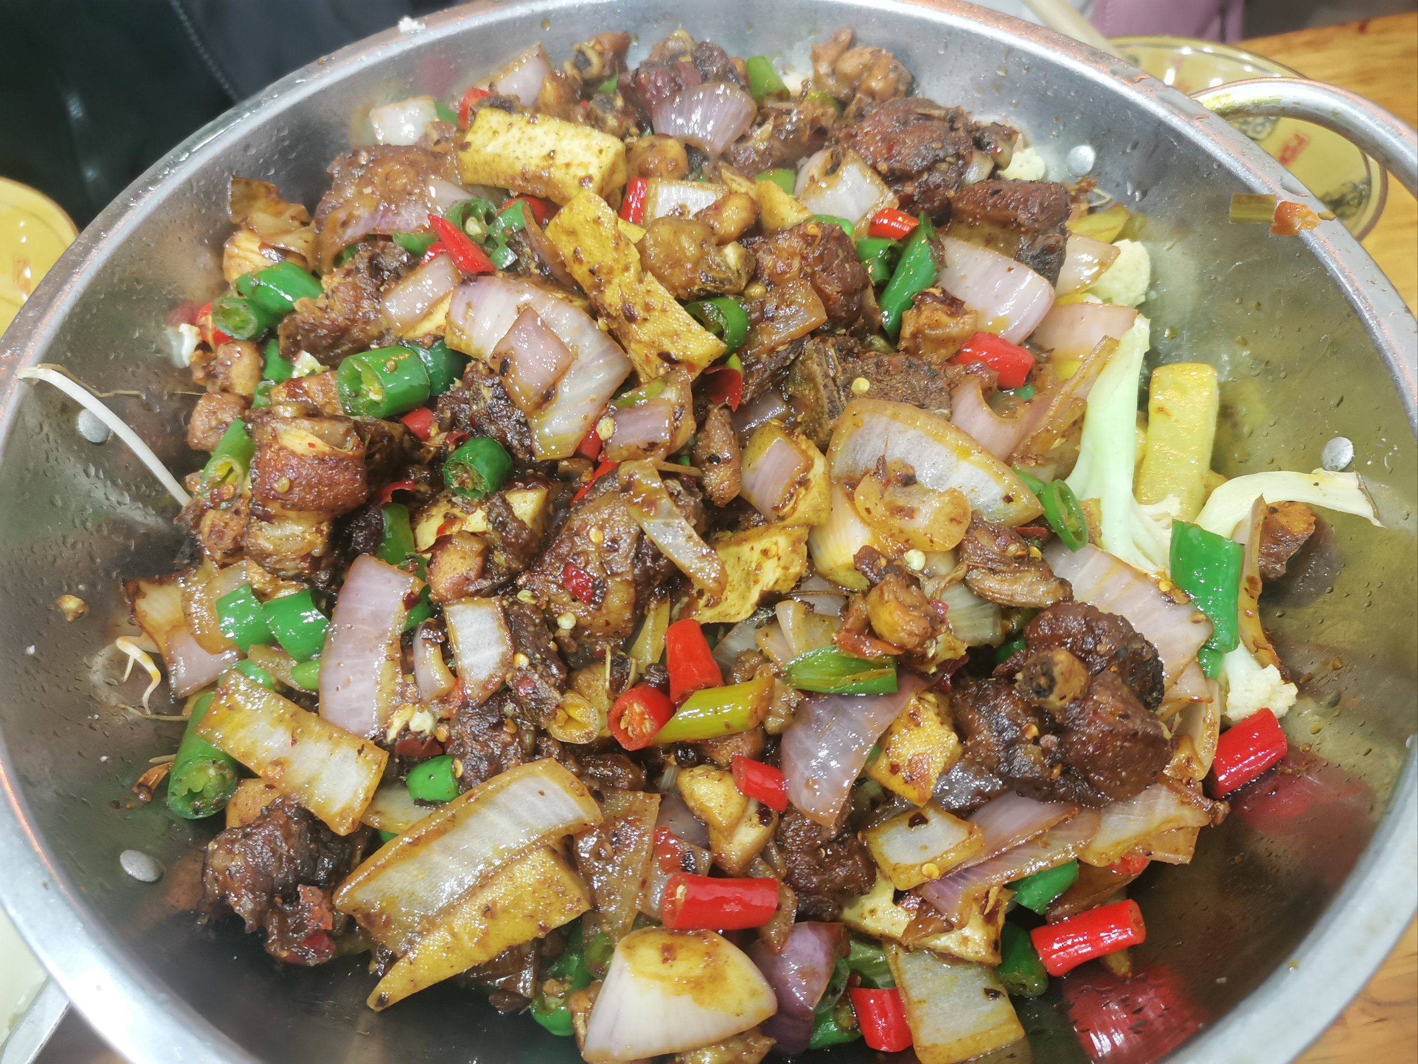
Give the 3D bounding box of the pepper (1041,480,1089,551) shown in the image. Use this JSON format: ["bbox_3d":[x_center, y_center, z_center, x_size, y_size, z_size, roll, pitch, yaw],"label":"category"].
[{"bbox_3d":[0.085,-0.004,0.266,0.004,0.013,0.017,-27,46,38],"label":"pepper"}]

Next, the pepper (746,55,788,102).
[{"bbox_3d":[0.021,-0.163,0.398,0.011,0.011,0.016,-17,79,-8],"label":"pepper"}]

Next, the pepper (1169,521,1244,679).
[{"bbox_3d":[0.132,0.017,0.291,0.016,0.013,0.039,-3,81,1],"label":"pepper"}]

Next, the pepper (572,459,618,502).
[{"bbox_3d":[-0.028,-0.012,0.269,0.006,0.004,0.017,37,68,22],"label":"pepper"}]

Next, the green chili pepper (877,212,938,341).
[{"bbox_3d":[0.056,-0.071,0.309,0.012,0.012,0.035,24,84,16],"label":"green chili pepper"}]

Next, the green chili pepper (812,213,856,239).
[{"bbox_3d":[0.036,-0.086,0.321,0.017,0.014,0.014,11,59,8],"label":"green chili pepper"}]

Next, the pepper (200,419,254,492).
[{"bbox_3d":[-0.125,-0.018,0.288,0.011,0.011,0.024,2,57,2],"label":"pepper"}]

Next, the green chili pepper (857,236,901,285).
[{"bbox_3d":[0.050,-0.079,0.320,0.017,0.013,0.013,-17,58,-20],"label":"green chili pepper"}]

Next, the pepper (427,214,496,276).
[{"bbox_3d":[-0.070,-0.082,0.313,0.009,0.009,0.024,-39,65,-21],"label":"pepper"}]

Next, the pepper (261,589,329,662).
[{"bbox_3d":[-0.102,0.023,0.272,0.013,0.012,0.015,-23,60,-13],"label":"pepper"}]

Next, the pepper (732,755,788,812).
[{"bbox_3d":[0.010,0.052,0.229,0.013,0.008,0.009,29,62,18],"label":"pepper"}]

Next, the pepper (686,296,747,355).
[{"bbox_3d":[0.003,-0.055,0.290,0.015,0.015,0.013,35,31,21],"label":"pepper"}]

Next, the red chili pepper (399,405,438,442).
[{"bbox_3d":[-0.074,-0.028,0.285,0.013,0.009,0.010,-30,62,-18],"label":"red chili pepper"}]

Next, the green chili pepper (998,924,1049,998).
[{"bbox_3d":[0.071,0.097,0.251,0.011,0.011,0.017,-4,58,-1],"label":"green chili pepper"}]

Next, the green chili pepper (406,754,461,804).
[{"bbox_3d":[-0.064,0.057,0.256,0.013,0.011,0.011,-8,58,-4],"label":"green chili pepper"}]

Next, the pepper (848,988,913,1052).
[{"bbox_3d":[0.038,0.109,0.247,0.010,0.010,0.014,-21,67,-10],"label":"pepper"}]

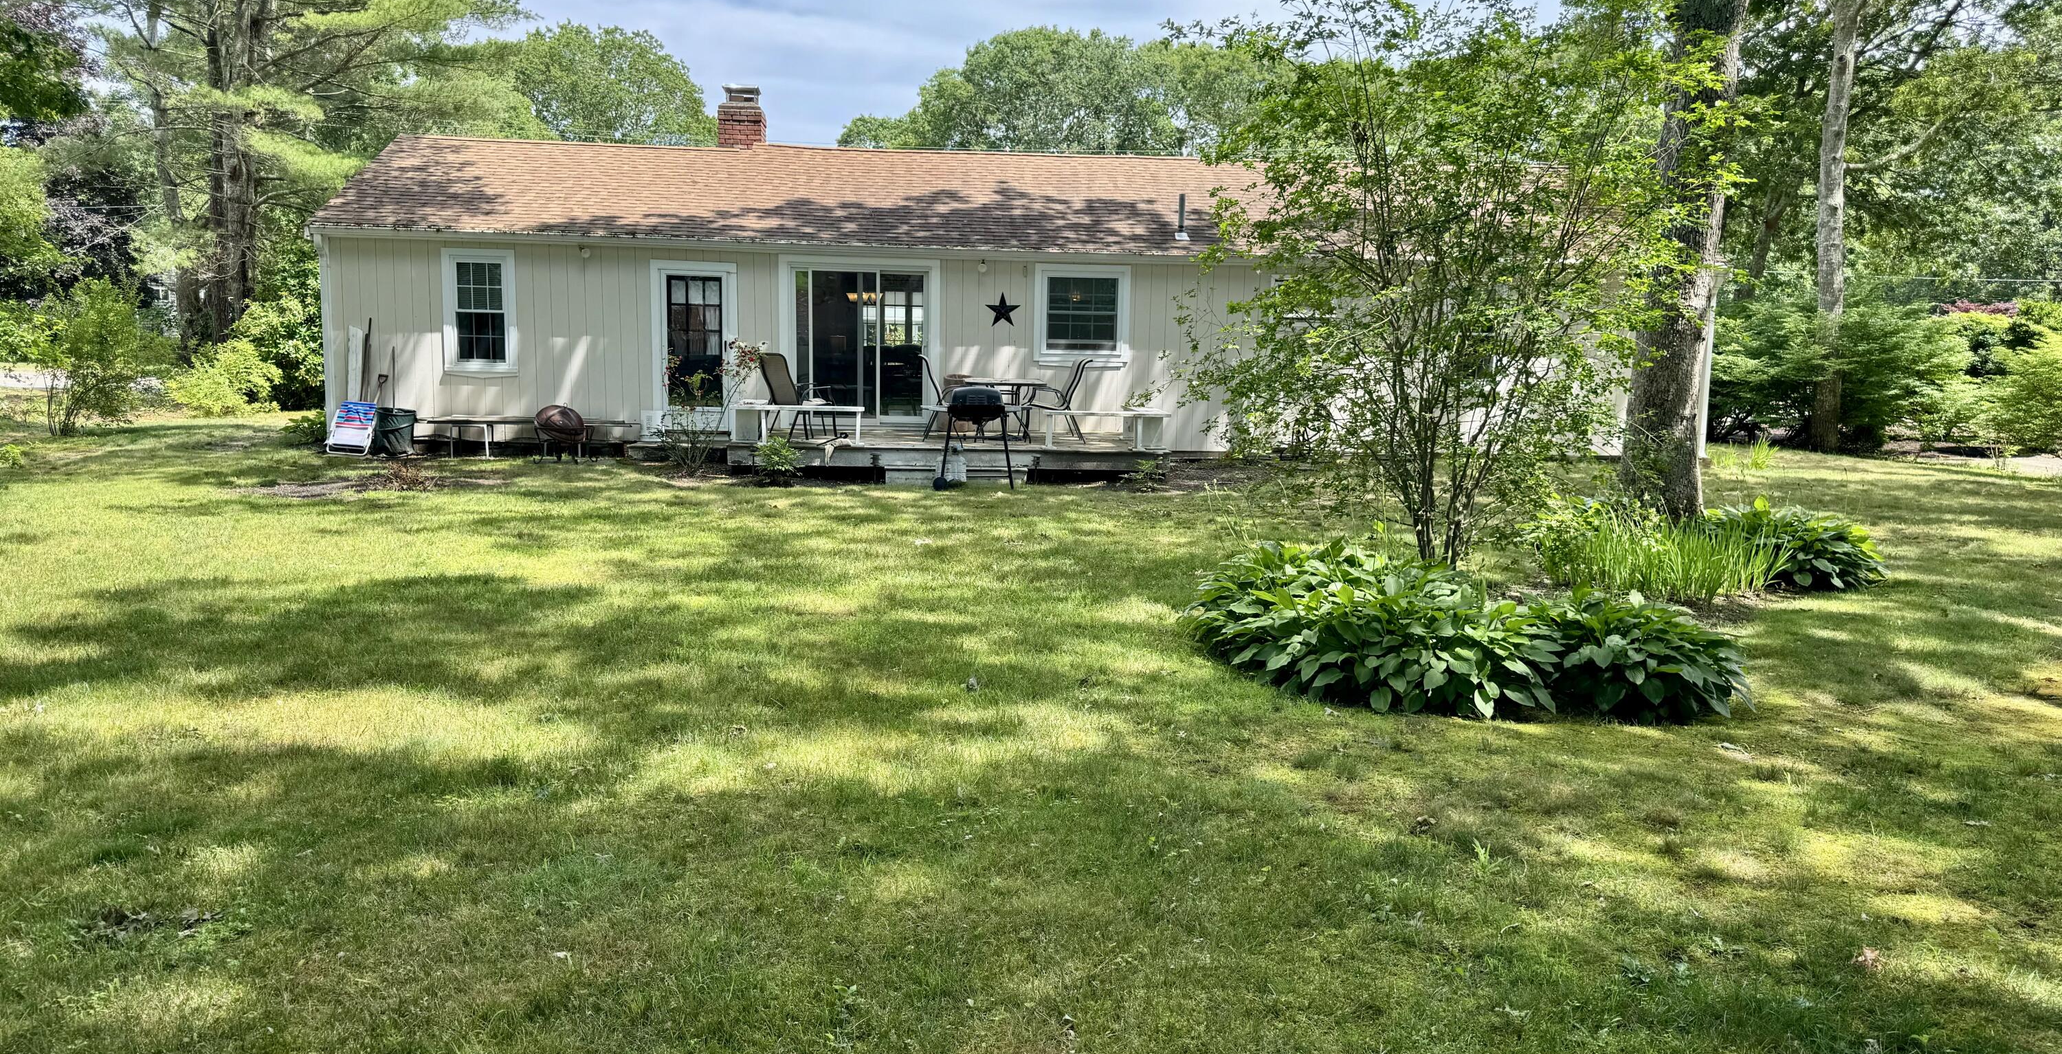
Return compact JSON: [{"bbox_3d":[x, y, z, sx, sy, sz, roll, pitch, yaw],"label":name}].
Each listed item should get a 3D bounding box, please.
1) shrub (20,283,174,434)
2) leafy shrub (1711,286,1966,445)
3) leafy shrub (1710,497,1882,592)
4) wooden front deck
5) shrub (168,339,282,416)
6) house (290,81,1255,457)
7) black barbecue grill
[{"bbox_3d":[-13.343,-2.434,20.400,1.850,2.200,1.800,1,7,0],"label":"shrub"},{"bbox_3d":[13.424,-2.720,23.900,4.200,2.650,3.300,1,7,0],"label":"leafy shrub"},{"bbox_3d":[5.015,0.091,9.400,1.200,0.500,1.100,1,7,0],"label":"leafy shrub"},{"bbox_3d":[-1.061,-0.844,16.591,4.570,0.370,3.540,0,7,-7],"label":"wooden front deck"},{"bbox_3d":[-14.437,-2.711,25.600,1.850,1.400,1.700,1,7,0],"label":"shrub"},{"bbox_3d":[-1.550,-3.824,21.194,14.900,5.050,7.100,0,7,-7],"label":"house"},{"bbox_3d":[-0.556,-0.887,14.300,0.820,1.050,0.600,0,7,-7],"label":"black barbecue grill"}]

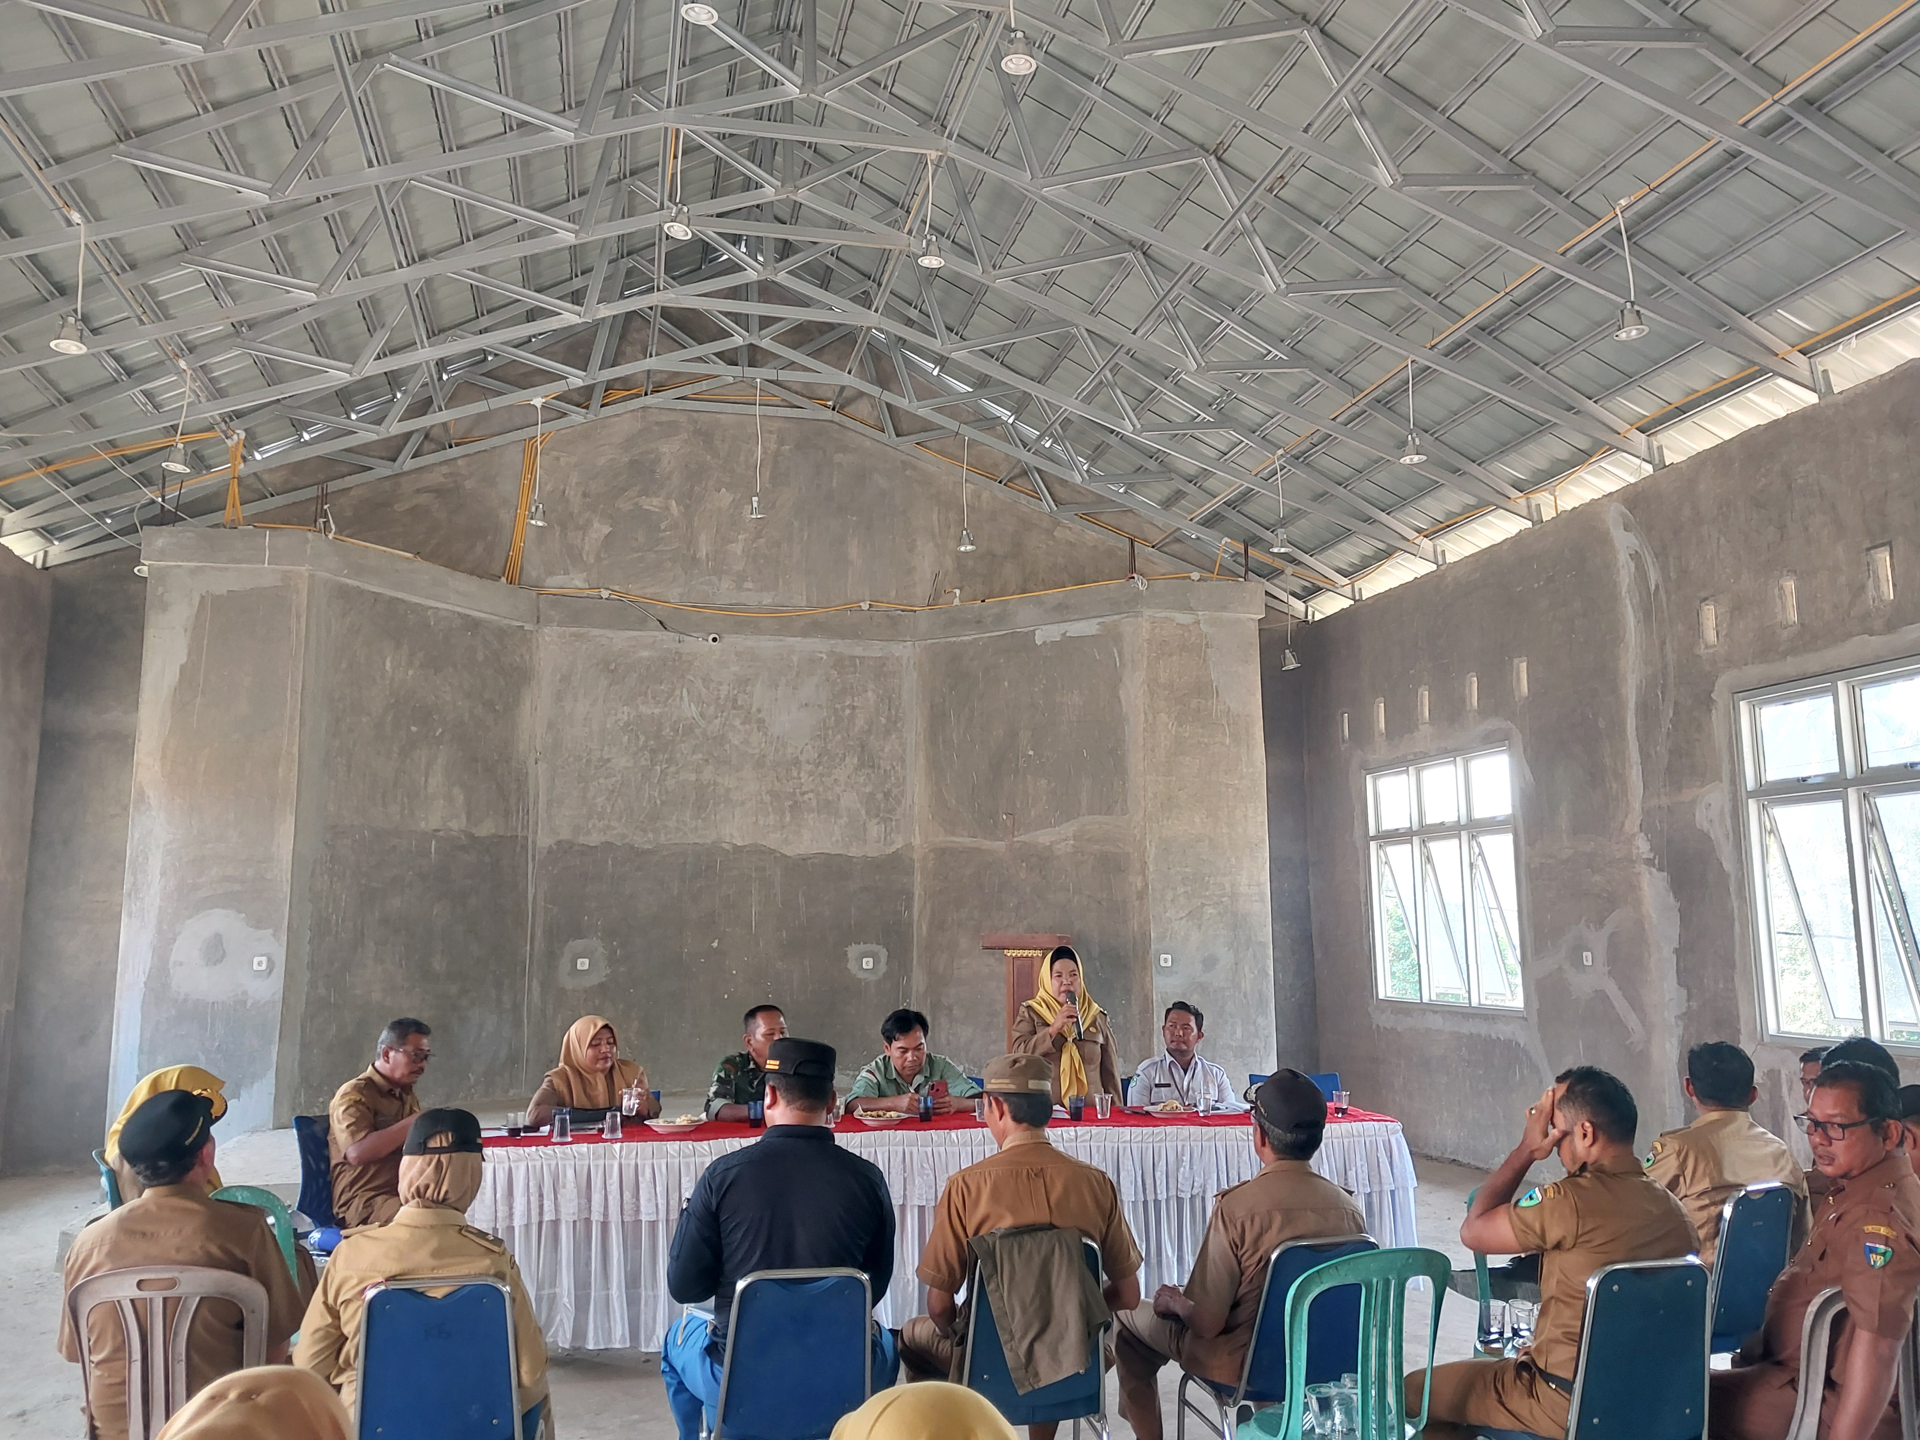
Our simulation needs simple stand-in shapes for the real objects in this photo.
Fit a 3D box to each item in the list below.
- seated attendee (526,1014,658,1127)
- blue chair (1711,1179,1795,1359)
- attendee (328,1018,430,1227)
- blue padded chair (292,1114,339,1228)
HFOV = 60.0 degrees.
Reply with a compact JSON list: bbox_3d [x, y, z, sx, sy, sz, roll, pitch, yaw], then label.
[{"bbox_3d":[-1.601,1.898,7.195,0.570,1.220,0.720,2,-8,-15],"label":"seated attendee"},{"bbox_3d":[2.177,1.799,4.902,0.440,0.870,0.520,3,-8,-25],"label":"blue chair"},{"bbox_3d":[-2.093,1.833,6.514,0.800,1.270,0.520,0,-8,-4],"label":"attendee"},{"bbox_3d":[-2.470,2.050,6.880,0.520,0.840,0.440,0,-8,-3],"label":"blue padded chair"}]

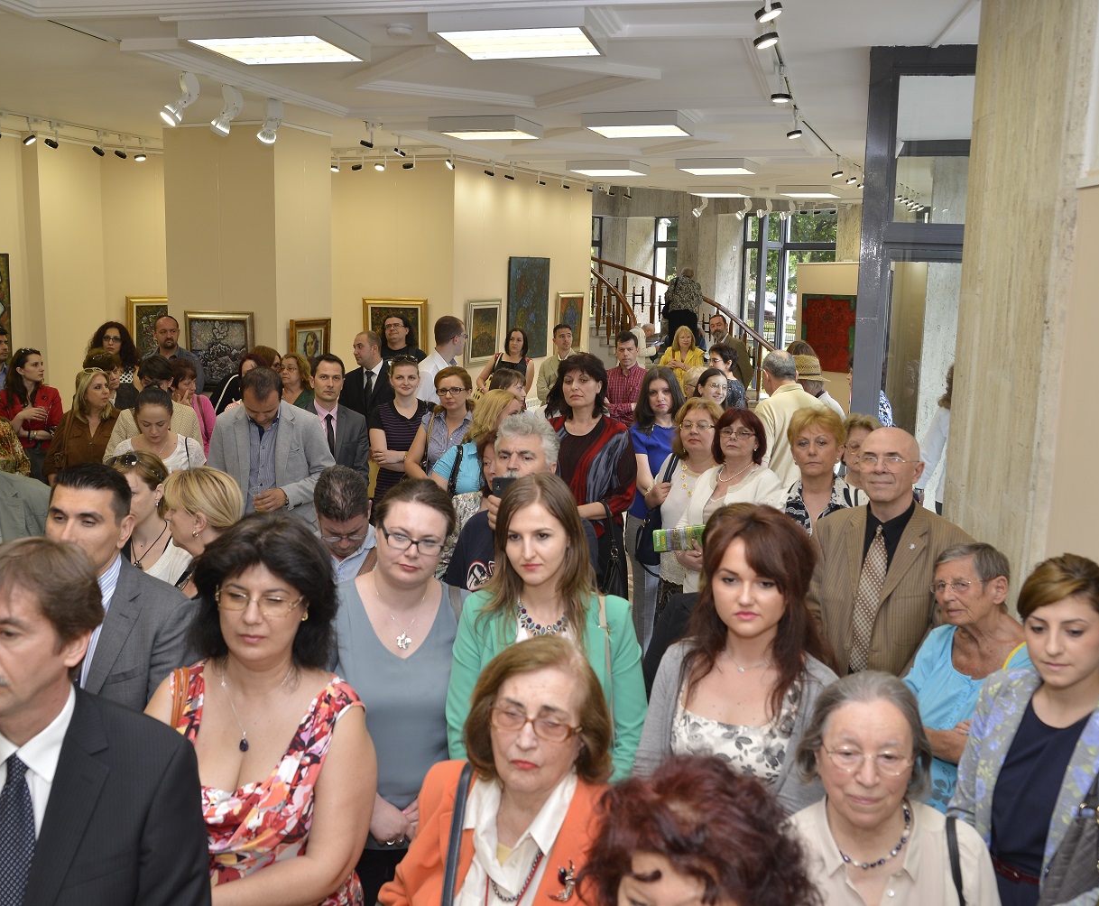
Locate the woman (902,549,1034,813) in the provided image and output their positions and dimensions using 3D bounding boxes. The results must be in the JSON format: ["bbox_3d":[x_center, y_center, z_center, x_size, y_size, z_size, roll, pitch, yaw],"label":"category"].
[{"bbox_3d":[1.038,0.944,2.718,0.470,1.460,0.340,7,11,33],"label":"woman"}]

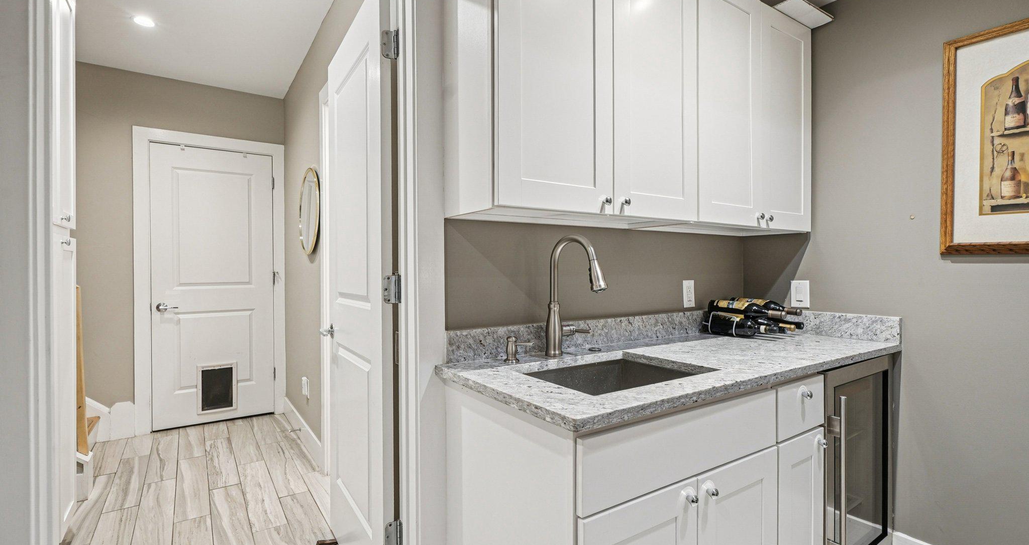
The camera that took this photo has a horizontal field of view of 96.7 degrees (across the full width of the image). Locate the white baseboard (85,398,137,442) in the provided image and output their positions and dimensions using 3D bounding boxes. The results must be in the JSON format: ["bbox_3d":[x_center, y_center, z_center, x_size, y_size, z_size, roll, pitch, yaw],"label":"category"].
[{"bbox_3d":[-2.870,1.043,3.263,0.275,0.290,0.020,0,0,-33],"label":"white baseboard"}]

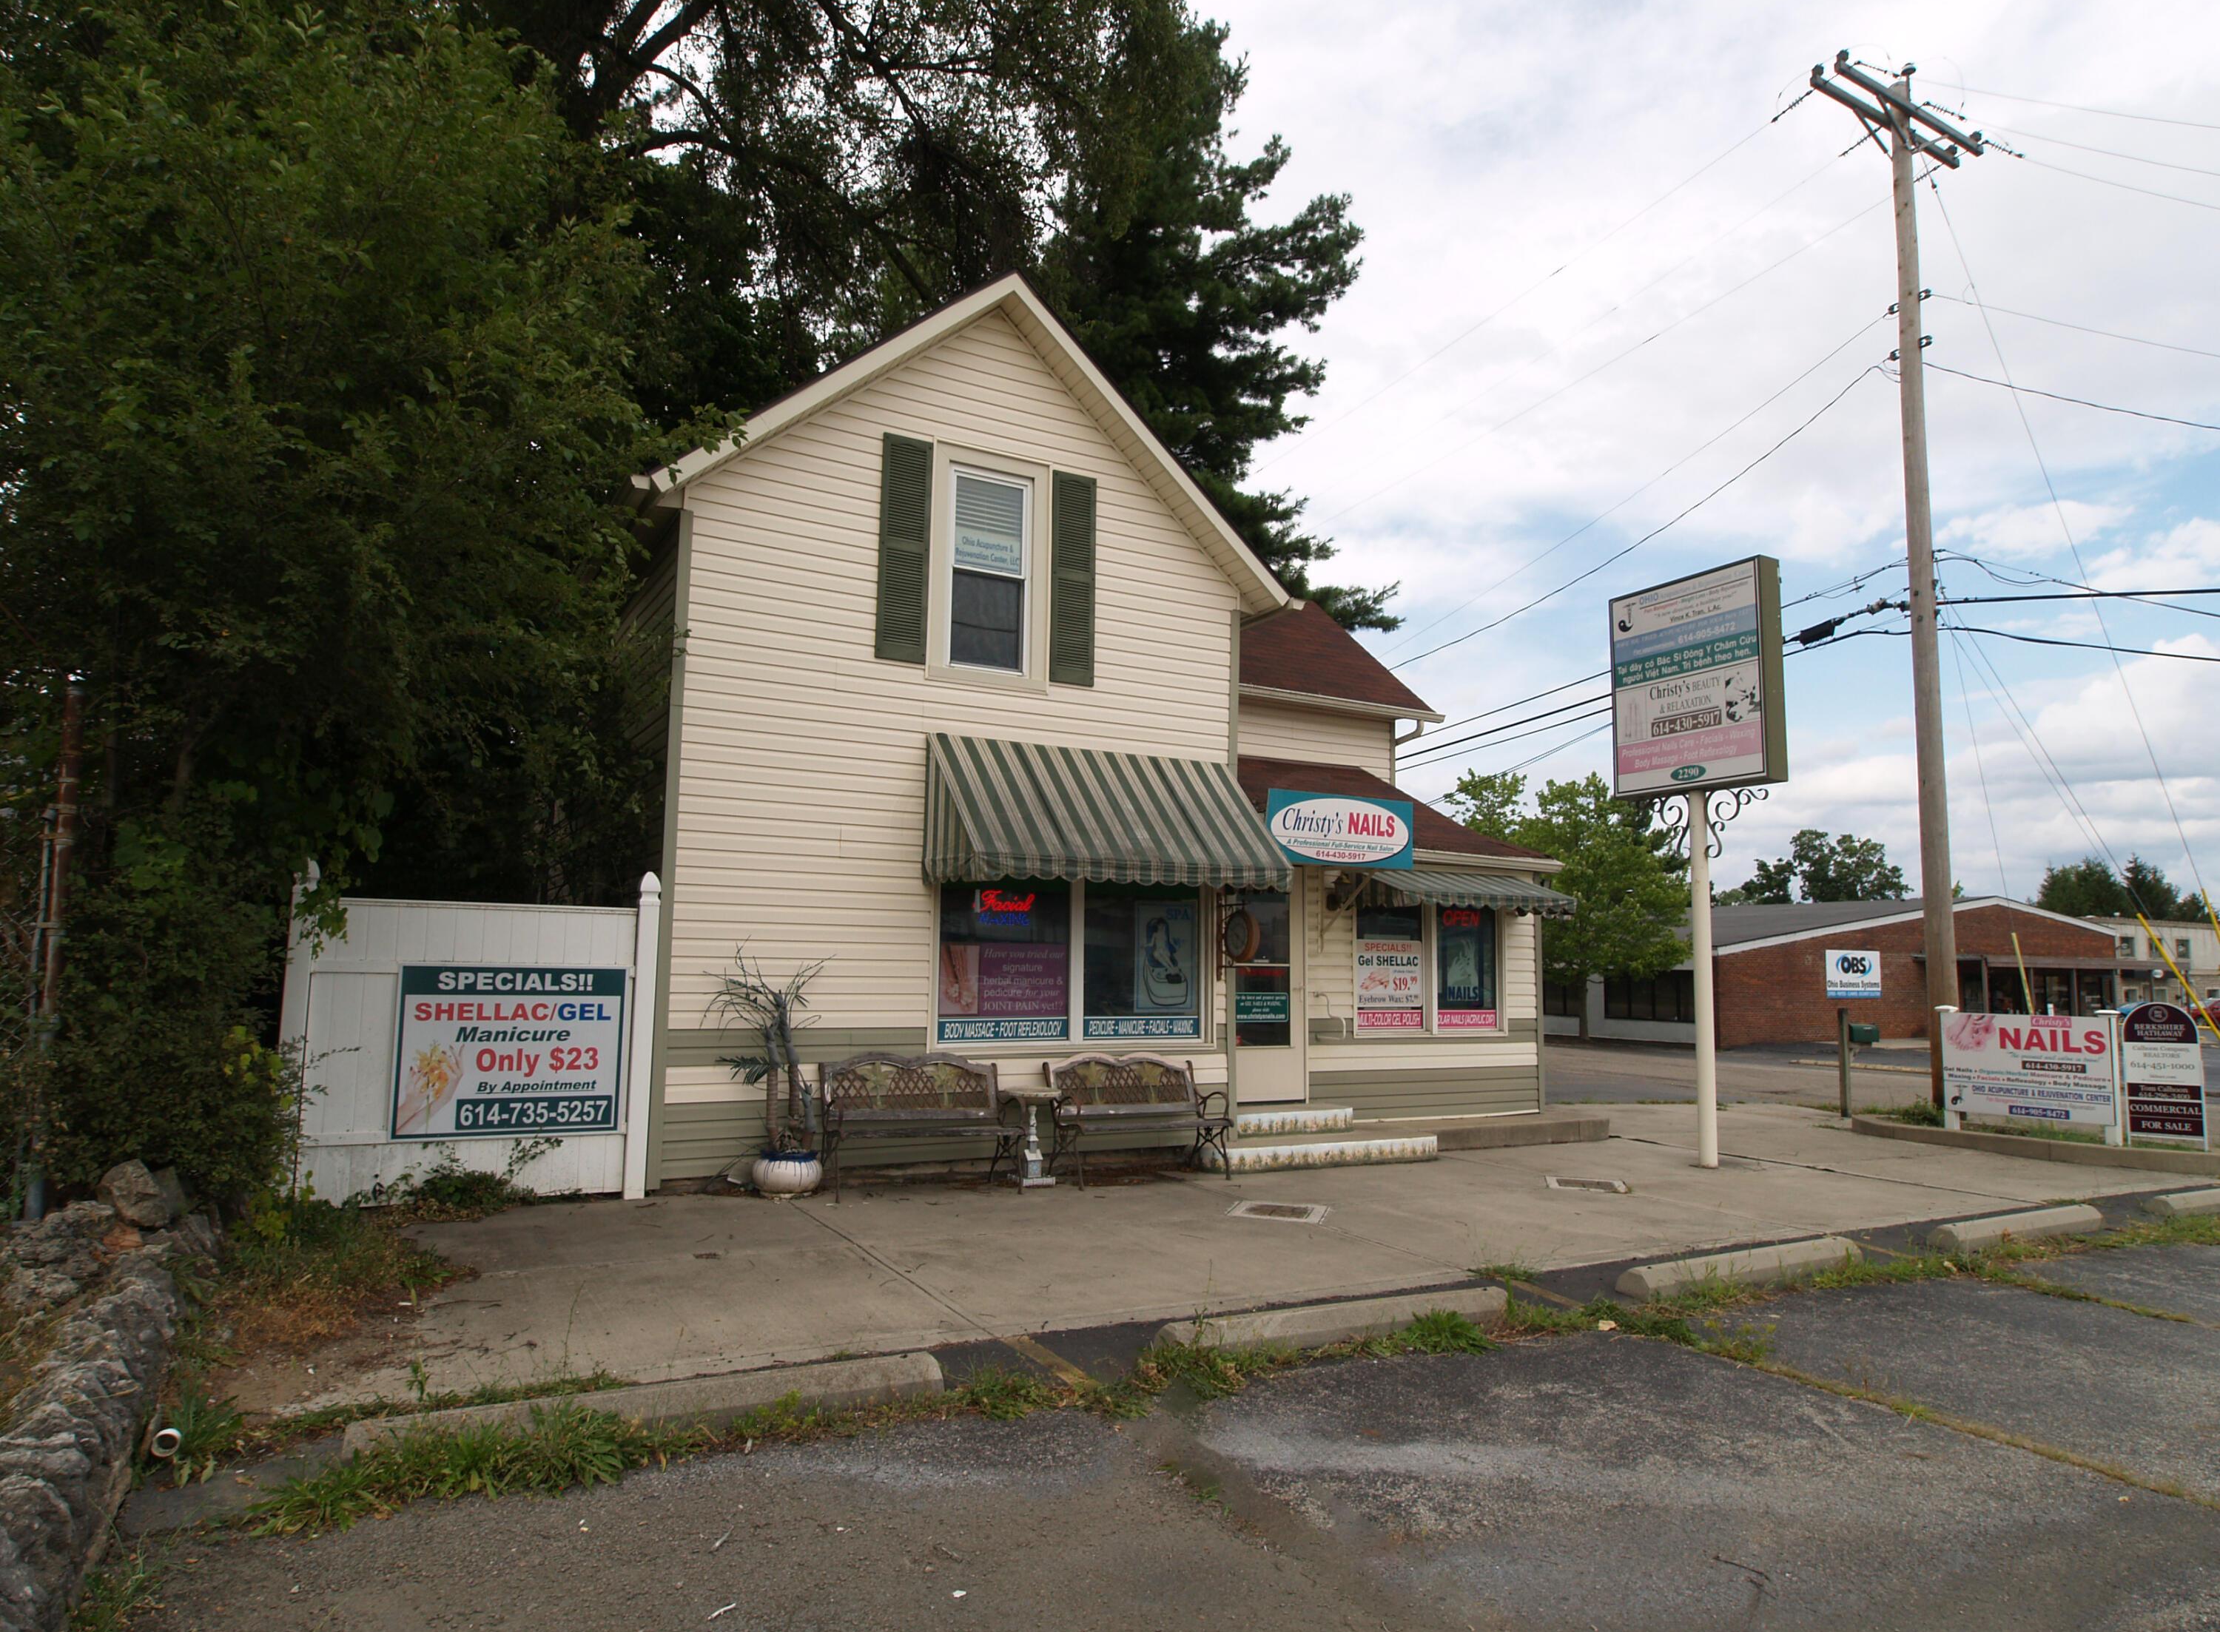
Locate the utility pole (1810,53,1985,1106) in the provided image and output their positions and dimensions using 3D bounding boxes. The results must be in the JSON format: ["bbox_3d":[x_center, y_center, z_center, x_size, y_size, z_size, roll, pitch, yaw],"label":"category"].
[{"bbox_3d":[9.278,-2.896,14.725,3.000,12.313,0.500,5,-7,-28],"label":"utility pole"}]

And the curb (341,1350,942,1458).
[{"bbox_3d":[-1.423,1.928,4.137,1.810,0.130,0.200,4,-8,-27],"label":"curb"}]

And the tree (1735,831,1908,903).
[{"bbox_3d":[35.567,5.363,64.392,8.200,9.305,7.800,-3,-8,29],"label":"tree"}]

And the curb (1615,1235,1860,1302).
[{"bbox_3d":[3.421,2.424,6.914,1.820,0.130,0.200,5,-8,-30],"label":"curb"}]

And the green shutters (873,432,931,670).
[{"bbox_3d":[-1.474,-1.918,9.216,0.374,1.660,0.045,5,-8,-29],"label":"green shutters"}]

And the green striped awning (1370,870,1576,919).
[{"bbox_3d":[3.655,0.776,13.114,2.180,0.480,0.840,5,-8,-28],"label":"green striped awning"}]

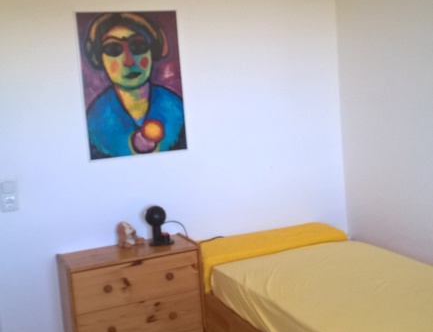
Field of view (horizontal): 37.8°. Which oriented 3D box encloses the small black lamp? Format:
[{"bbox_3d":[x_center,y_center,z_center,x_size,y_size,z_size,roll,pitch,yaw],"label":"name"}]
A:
[{"bbox_3d":[-0.279,0.292,3.155,0.120,0.190,0.120,-7,8,-23],"label":"small black lamp"}]

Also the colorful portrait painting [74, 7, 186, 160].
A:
[{"bbox_3d":[-0.401,-0.399,3.101,0.500,0.700,0.020,-7,8,-23],"label":"colorful portrait painting"}]

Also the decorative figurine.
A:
[{"bbox_3d":[-0.422,0.345,3.125,0.105,0.115,0.095,2,9,37],"label":"decorative figurine"}]

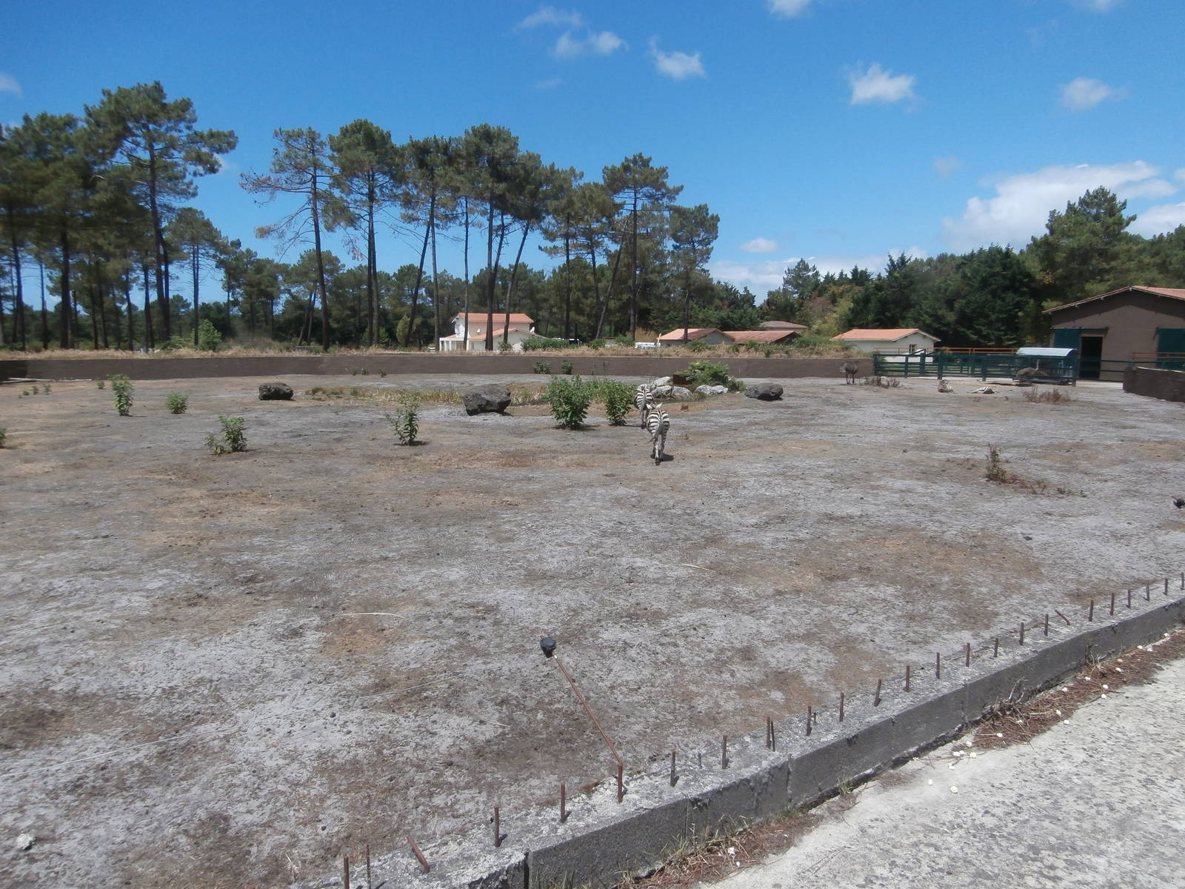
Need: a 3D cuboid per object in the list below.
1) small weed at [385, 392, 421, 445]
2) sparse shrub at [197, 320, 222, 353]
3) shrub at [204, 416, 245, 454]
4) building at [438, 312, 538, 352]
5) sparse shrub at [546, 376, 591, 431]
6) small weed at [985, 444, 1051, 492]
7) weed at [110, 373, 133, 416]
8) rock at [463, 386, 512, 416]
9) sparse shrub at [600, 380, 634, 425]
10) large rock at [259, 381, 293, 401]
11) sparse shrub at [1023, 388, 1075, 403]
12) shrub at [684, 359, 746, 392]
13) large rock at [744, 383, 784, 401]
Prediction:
[{"bbox_3d":[-5.074,-0.690,21.990,0.900,1.340,0.850,-2,8,-13],"label":"small weed"},{"bbox_3d":[-37.912,-10.752,81.293,2.042,3.208,2.400,-3,8,-25],"label":"sparse shrub"},{"bbox_3d":[-9.101,-0.248,20.313,0.910,0.890,0.750,-3,8,-24],"label":"shrub"},{"bbox_3d":[-18.455,-19.437,143.695,13.660,6.669,11.000,-4,8,-27],"label":"building"},{"bbox_3d":[-0.730,-1.317,25.035,1.394,1.562,1.350,0,7,-2],"label":"sparse shrub"},{"bbox_3d":[7.792,0.432,15.077,0.973,0.682,1.000,4,8,27],"label":"small weed"},{"bbox_3d":[-16.793,-1.761,29.313,0.648,1.418,0.800,-4,8,-30],"label":"weed"},{"bbox_3d":[-3.952,-1.660,30.697,1.790,1.040,1.300,-1,7,-7],"label":"rock"},{"bbox_3d":[0.813,-1.400,27.143,1.090,1.430,1.000,0,7,2],"label":"sparse shrub"},{"bbox_3d":[-14.272,-2.405,36.994,1.424,0.734,1.150,-3,8,-21],"label":"large rock"},{"bbox_3d":[19.890,-2.120,35.795,1.930,0.640,1.400,4,8,29],"label":"sparse shrub"},{"bbox_3d":[6.392,-3.601,42.890,3.043,1.567,2.300,1,7,8],"label":"shrub"},{"bbox_3d":[7.927,-2.442,37.873,1.730,0.750,1.200,2,8,12],"label":"large rock"}]

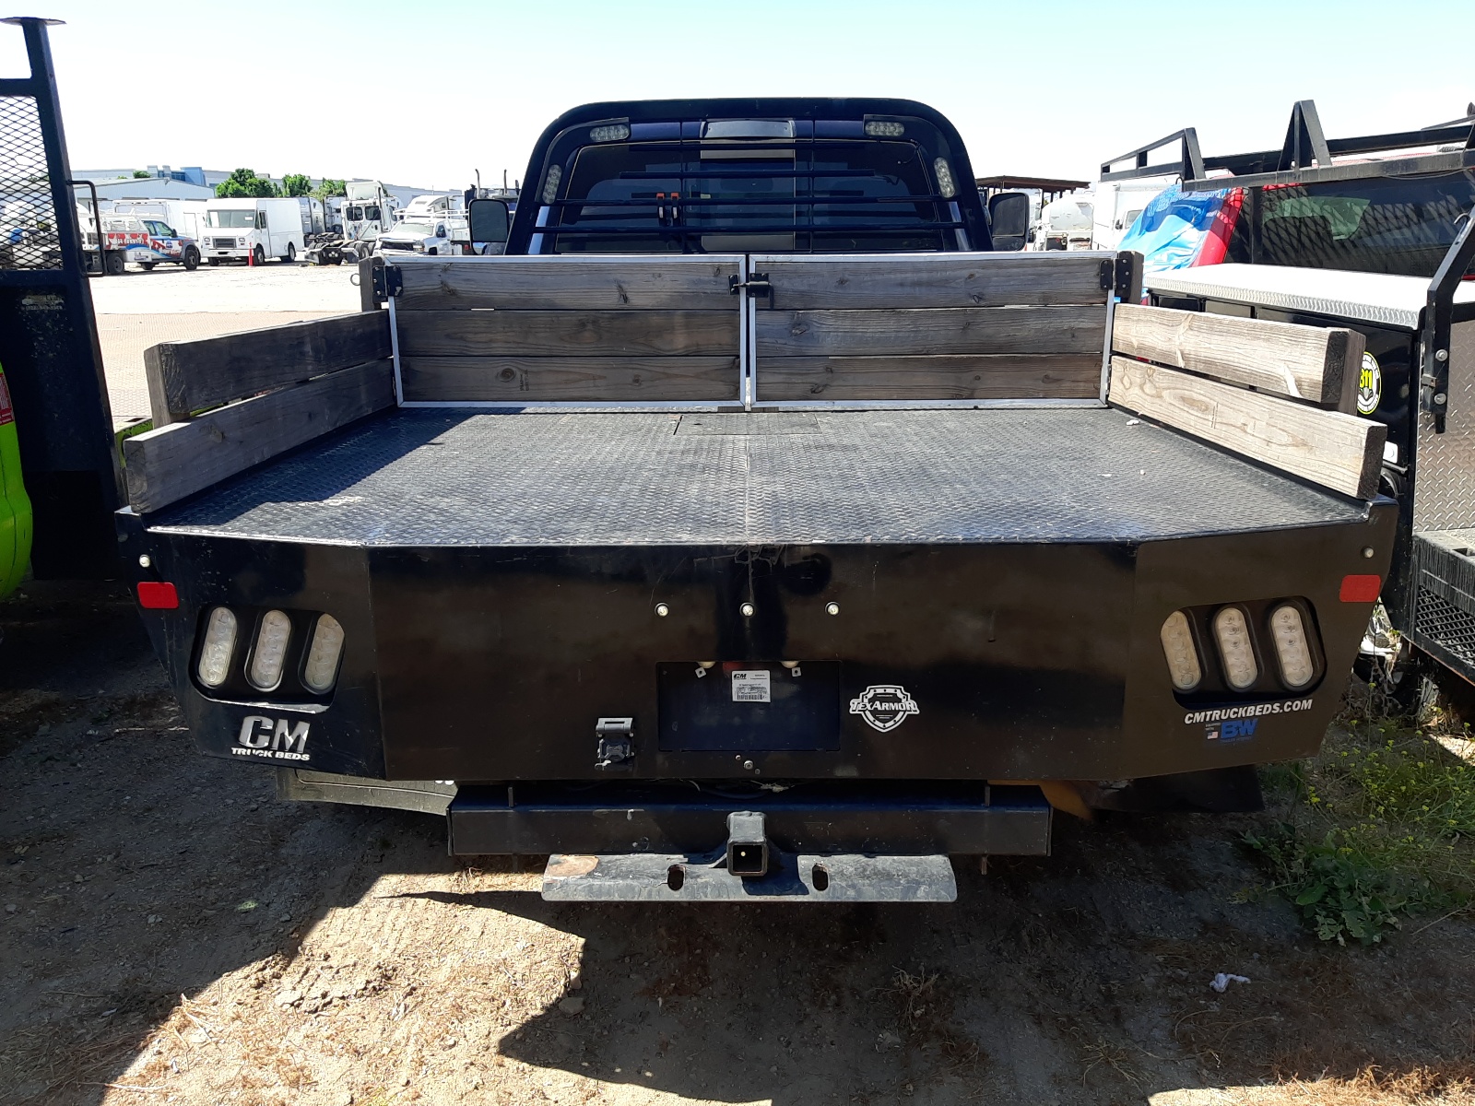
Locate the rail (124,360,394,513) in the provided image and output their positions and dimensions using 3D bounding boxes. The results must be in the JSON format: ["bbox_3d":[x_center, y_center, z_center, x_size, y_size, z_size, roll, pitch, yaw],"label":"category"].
[{"bbox_3d":[-1.152,-0.351,2.897,0.038,0.139,1.558,0,15,1],"label":"rail"}]

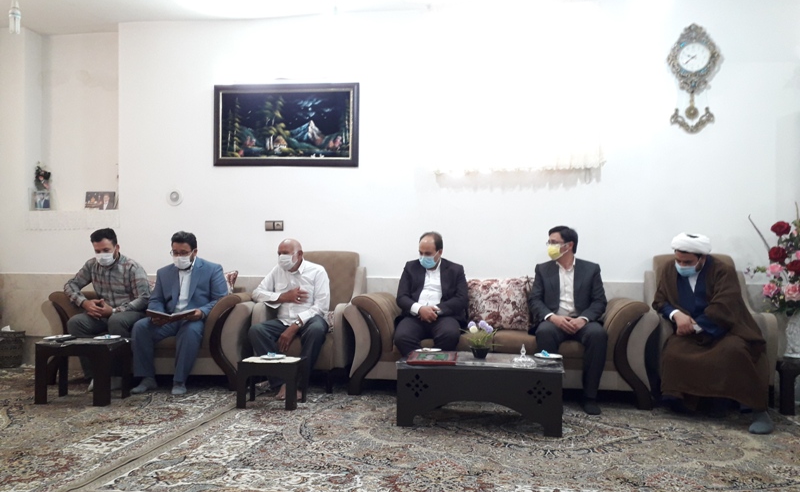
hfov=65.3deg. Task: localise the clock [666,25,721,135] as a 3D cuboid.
[{"bbox_3d":[2.239,-1.278,4.760,0.370,0.805,0.070,0,0,9],"label":"clock"}]

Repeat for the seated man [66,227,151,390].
[{"bbox_3d":[-2.305,0.457,4.942,0.571,1.202,0.768,1,0,-6],"label":"seated man"}]

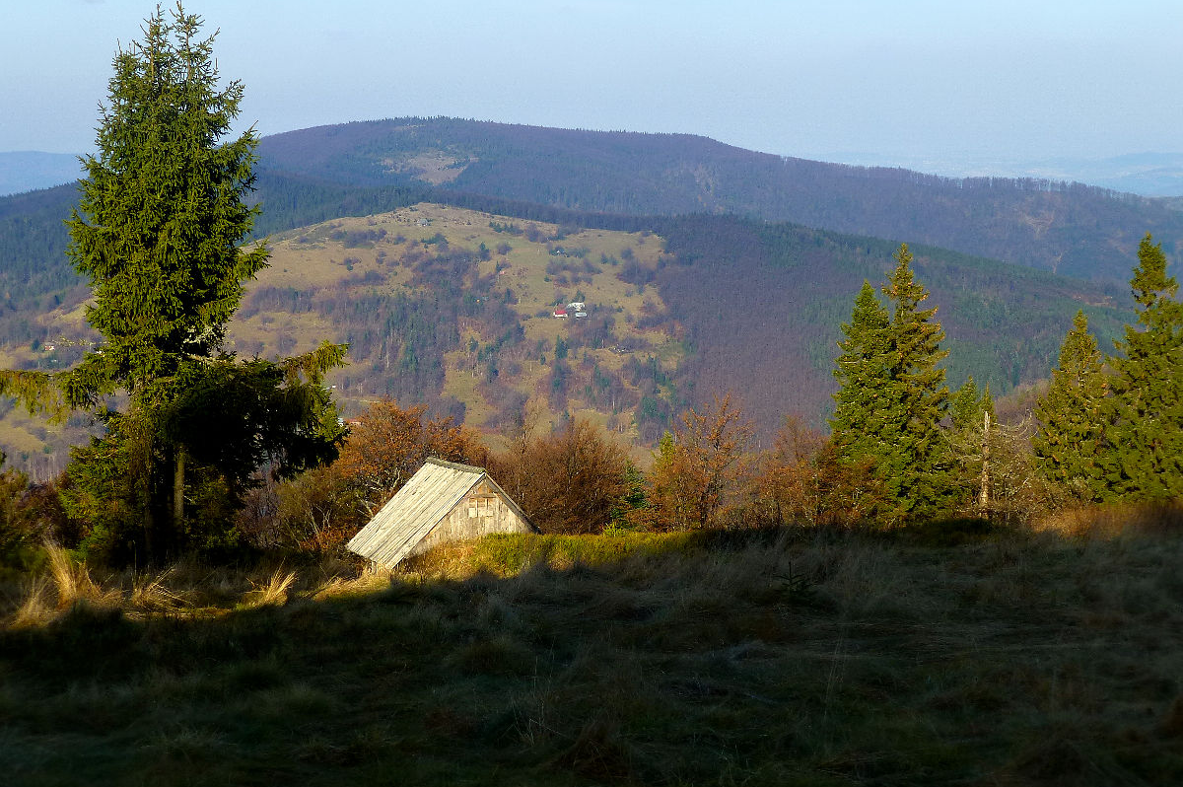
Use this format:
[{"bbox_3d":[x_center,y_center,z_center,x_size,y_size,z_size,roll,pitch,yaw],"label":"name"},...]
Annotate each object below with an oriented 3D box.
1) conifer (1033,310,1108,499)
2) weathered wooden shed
[{"bbox_3d":[14.273,0.516,70.325,2.700,6.000,2.700,0,6,0],"label":"conifer"},{"bbox_3d":[-3.451,3.225,59.569,4.467,2.909,3.229,-3,7,-26],"label":"weathered wooden shed"}]

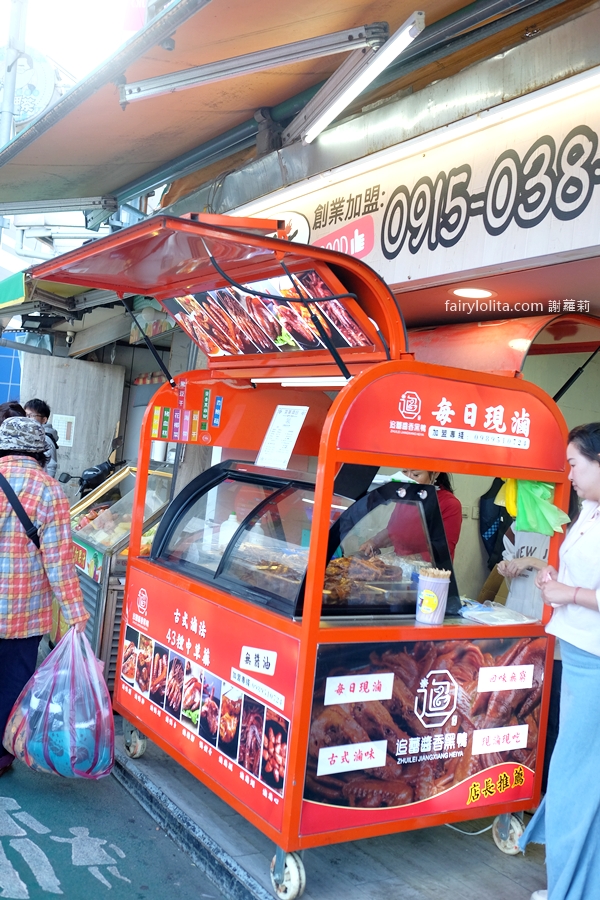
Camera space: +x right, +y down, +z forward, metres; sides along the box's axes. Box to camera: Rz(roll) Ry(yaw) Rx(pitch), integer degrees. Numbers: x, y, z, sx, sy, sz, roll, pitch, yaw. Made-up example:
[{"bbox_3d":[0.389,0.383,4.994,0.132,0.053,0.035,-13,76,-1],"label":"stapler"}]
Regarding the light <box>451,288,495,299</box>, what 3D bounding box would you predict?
[{"bbox_3d":[0.674,-0.614,3.401,0.160,0.025,0.160,6,-1,-32],"label":"light"}]

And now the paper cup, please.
[{"bbox_3d":[0.456,0.514,3.026,0.112,0.165,0.112,6,-1,0],"label":"paper cup"}]

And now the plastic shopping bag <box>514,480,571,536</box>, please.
[{"bbox_3d":[0.884,0.211,3.190,0.180,0.195,0.110,6,-1,-32],"label":"plastic shopping bag"}]

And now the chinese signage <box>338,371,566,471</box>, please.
[{"bbox_3d":[0.561,-0.097,2.993,1.026,0.281,0.020,6,-1,-32],"label":"chinese signage"}]

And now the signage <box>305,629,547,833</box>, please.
[{"bbox_3d":[0.457,0.945,2.978,1.021,0.599,0.020,6,-1,-32],"label":"signage"}]

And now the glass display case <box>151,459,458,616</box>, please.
[{"bbox_3d":[-0.019,0.319,3.588,0.729,0.477,1.294,6,-1,-32],"label":"glass display case"}]

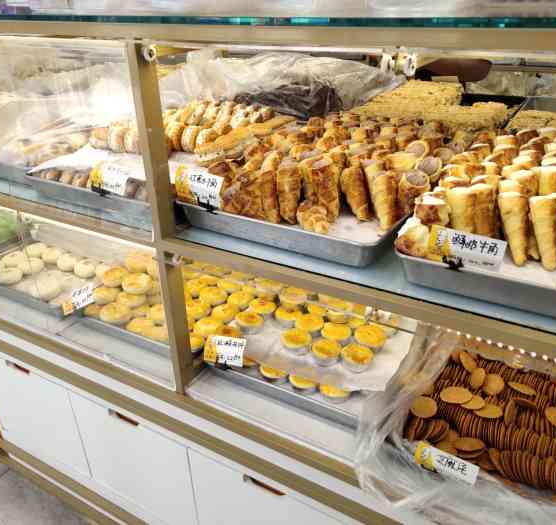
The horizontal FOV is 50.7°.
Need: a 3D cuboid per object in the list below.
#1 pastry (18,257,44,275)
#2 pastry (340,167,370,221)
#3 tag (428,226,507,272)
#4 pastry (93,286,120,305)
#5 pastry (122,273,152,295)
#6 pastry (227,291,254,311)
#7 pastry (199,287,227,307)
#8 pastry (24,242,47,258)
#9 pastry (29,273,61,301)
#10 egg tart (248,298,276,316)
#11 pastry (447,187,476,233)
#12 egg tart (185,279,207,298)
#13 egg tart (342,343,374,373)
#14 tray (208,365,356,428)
[{"bbox_3d":[-0.756,0.009,1.802,0.071,0.040,0.071,-2,27,1],"label":"pastry"},{"bbox_3d":[0.146,-0.126,1.069,0.044,0.098,0.044,-11,5,1],"label":"pastry"},{"bbox_3d":[0.254,-0.018,0.789,0.100,0.055,0.008,15,40,23],"label":"tag"},{"bbox_3d":[-0.453,0.088,1.539,0.074,0.042,0.074,-2,27,1],"label":"pastry"},{"bbox_3d":[-0.365,0.055,1.524,0.076,0.045,0.076,-2,27,1],"label":"pastry"},{"bbox_3d":[-0.100,0.096,1.524,0.066,0.036,0.066,-2,27,1],"label":"pastry"},{"bbox_3d":[-0.169,0.089,1.539,0.070,0.038,0.070,-2,27,1],"label":"pastry"},{"bbox_3d":[-0.748,-0.038,1.813,0.067,0.043,0.067,14,31,29],"label":"pastry"},{"bbox_3d":[-0.659,0.068,1.661,0.083,0.058,0.083,-2,27,1],"label":"pastry"},{"bbox_3d":[-0.038,0.116,1.451,0.068,0.034,0.068,-2,27,1],"label":"egg tart"},{"bbox_3d":[0.300,-0.062,0.940,0.044,0.108,0.044,0,18,36],"label":"pastry"},{"bbox_3d":[-0.217,0.069,1.536,0.068,0.034,0.068,-2,27,1],"label":"egg tart"},{"bbox_3d":[0.175,0.208,1.275,0.068,0.035,0.068,-2,27,1],"label":"egg tart"},{"bbox_3d":[0.169,0.157,1.403,0.405,0.048,0.590,14,32,29],"label":"tray"}]

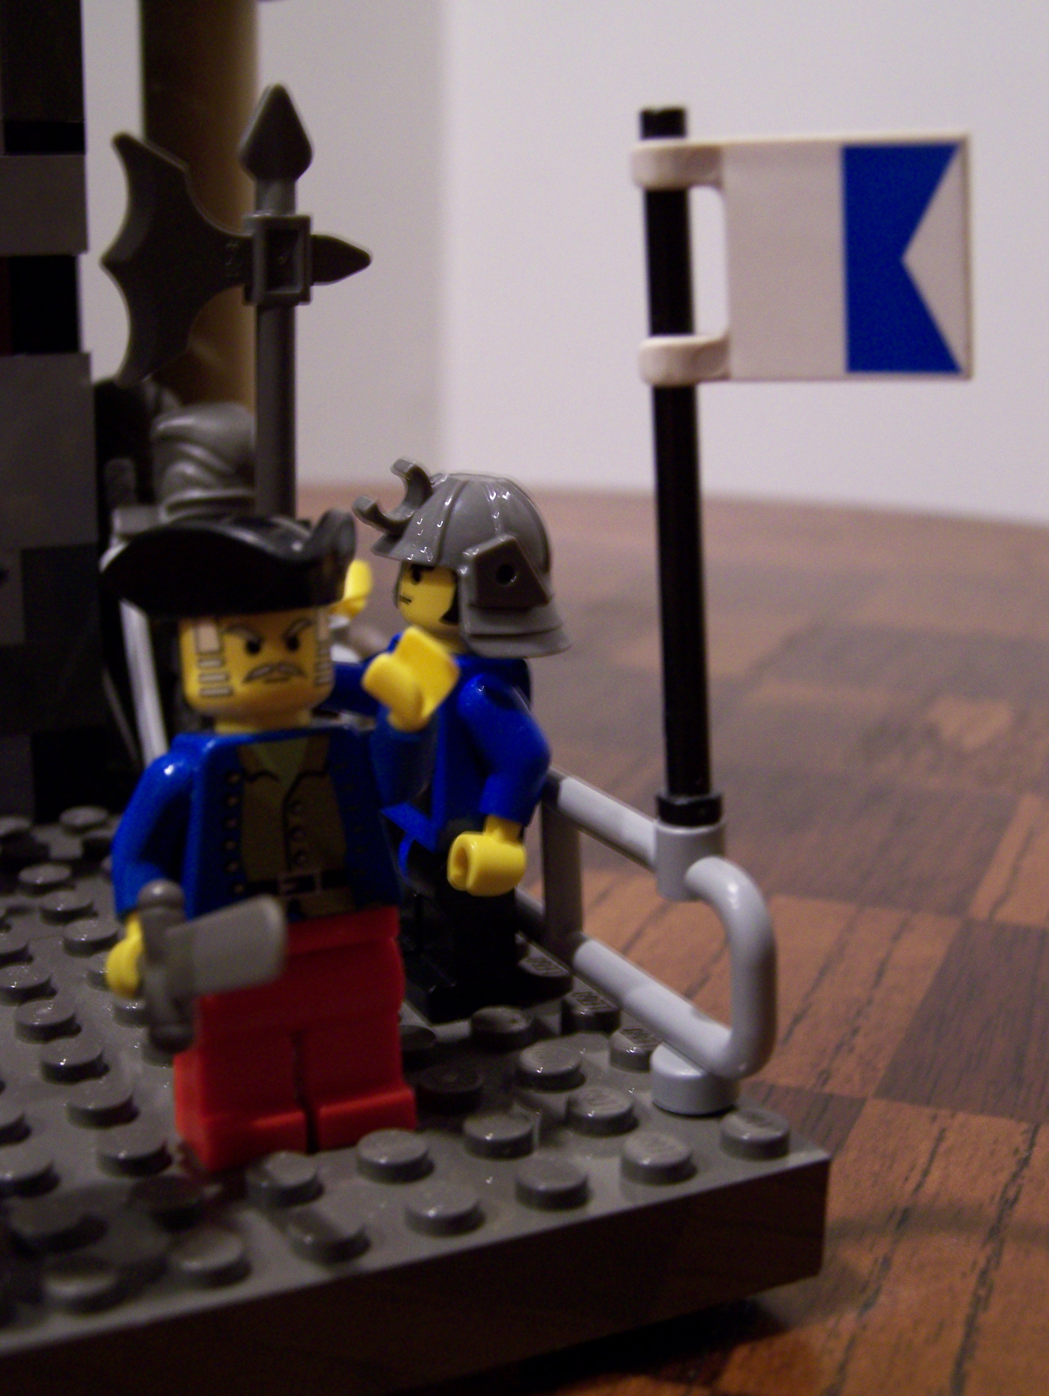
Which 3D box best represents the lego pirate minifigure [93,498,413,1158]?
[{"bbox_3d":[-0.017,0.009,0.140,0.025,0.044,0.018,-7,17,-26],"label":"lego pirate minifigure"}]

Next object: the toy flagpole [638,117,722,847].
[{"bbox_3d":[0.010,-0.015,0.141,0.005,0.050,0.005,-3,9,0],"label":"toy flagpole"}]

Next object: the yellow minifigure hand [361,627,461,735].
[{"bbox_3d":[-0.007,-0.001,0.135,0.006,0.007,0.005,-7,17,-26],"label":"yellow minifigure hand"}]

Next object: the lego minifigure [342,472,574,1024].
[{"bbox_3d":[-0.006,0.003,0.165,0.020,0.044,0.025,-7,17,-26],"label":"lego minifigure"}]

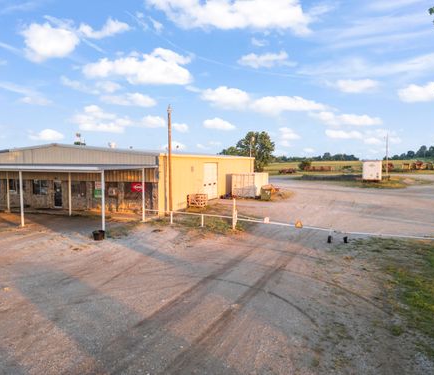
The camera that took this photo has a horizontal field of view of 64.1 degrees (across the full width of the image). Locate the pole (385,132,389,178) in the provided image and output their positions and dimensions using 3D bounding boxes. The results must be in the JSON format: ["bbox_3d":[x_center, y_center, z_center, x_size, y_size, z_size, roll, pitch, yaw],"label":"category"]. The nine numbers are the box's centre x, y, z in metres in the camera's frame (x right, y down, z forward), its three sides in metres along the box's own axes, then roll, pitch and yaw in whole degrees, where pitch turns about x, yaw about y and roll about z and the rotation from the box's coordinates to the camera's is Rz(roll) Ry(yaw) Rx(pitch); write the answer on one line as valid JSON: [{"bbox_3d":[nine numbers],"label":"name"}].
[{"bbox_3d":[33.867,-5.957,68.746,0.360,9.400,0.360,0,4,0],"label":"pole"}]

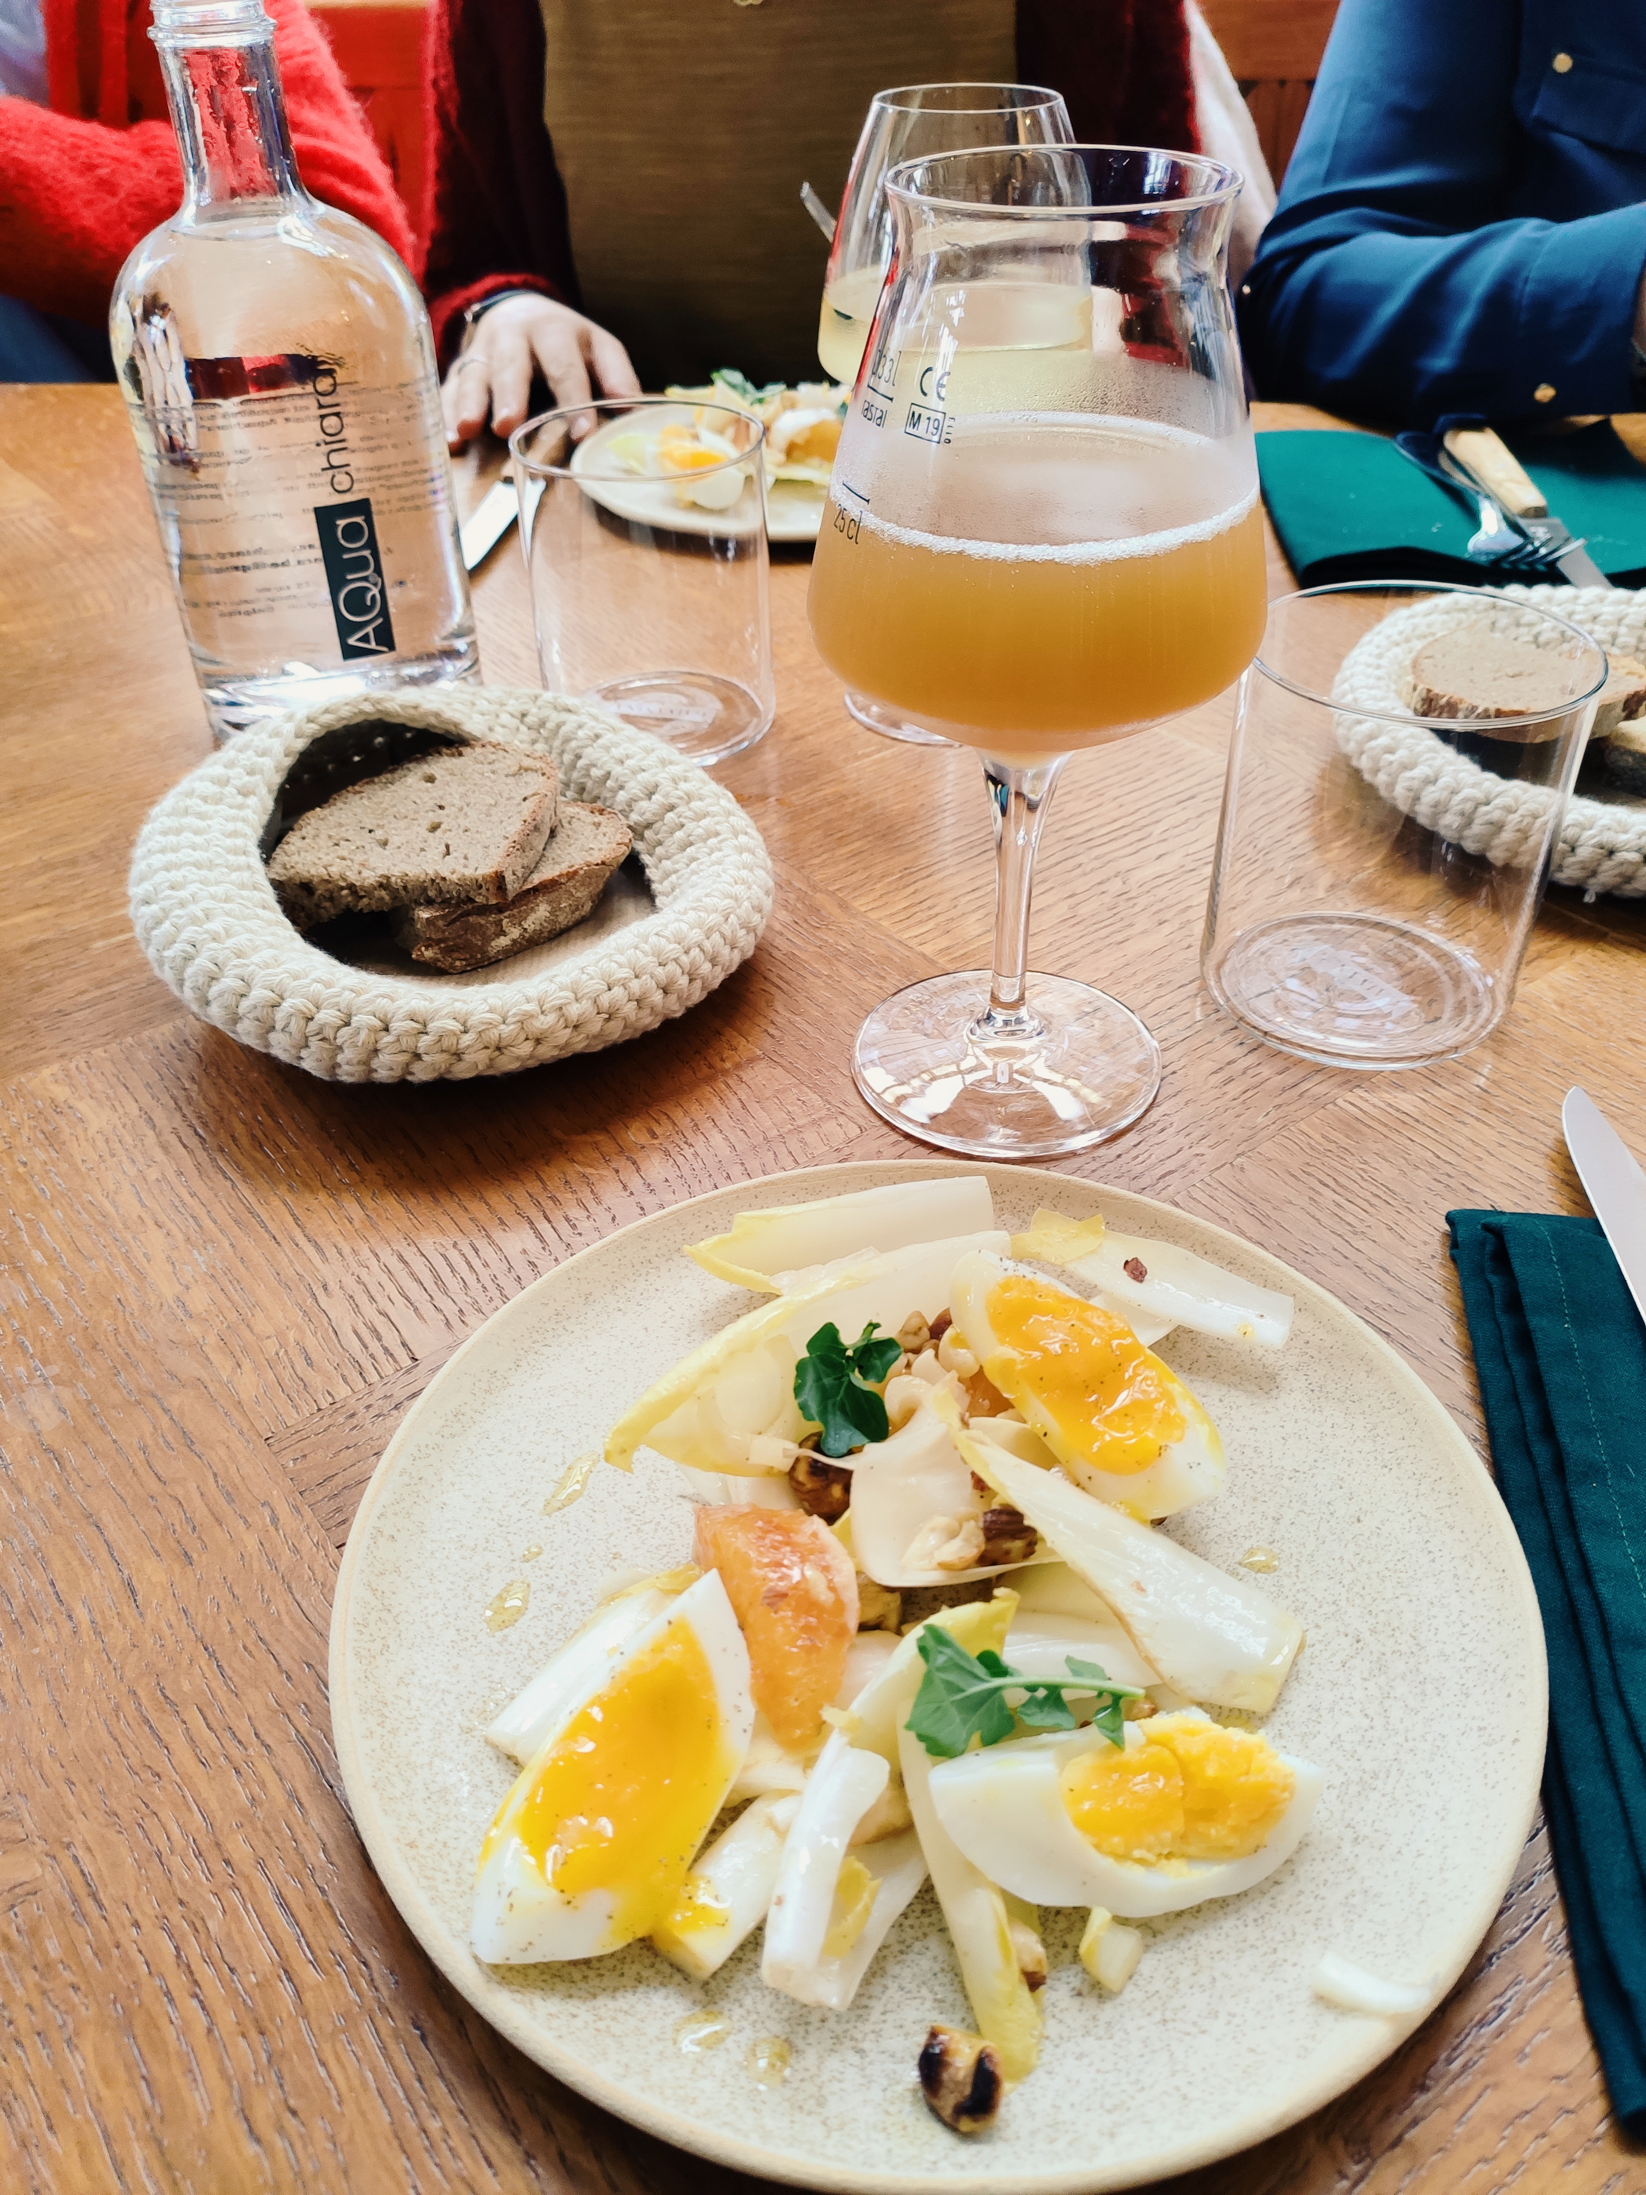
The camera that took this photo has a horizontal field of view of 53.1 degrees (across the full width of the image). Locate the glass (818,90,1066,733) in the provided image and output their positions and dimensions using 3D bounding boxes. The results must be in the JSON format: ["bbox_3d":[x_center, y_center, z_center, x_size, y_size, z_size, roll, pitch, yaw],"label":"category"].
[{"bbox_3d":[0.043,-0.209,0.518,0.085,0.181,0.085,-2,39,0],"label":"glass"}]

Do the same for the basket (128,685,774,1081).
[{"bbox_3d":[-0.098,-0.064,0.448,0.171,0.050,0.171,-2,39,0],"label":"basket"}]

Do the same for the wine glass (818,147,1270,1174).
[{"bbox_3d":[0.044,-0.086,0.353,0.094,0.198,0.094,-2,39,0],"label":"wine glass"}]

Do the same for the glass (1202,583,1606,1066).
[{"bbox_3d":[0.137,-0.064,0.404,0.079,0.097,0.079,-2,39,0],"label":"glass"}]

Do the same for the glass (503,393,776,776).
[{"bbox_3d":[-0.055,-0.164,0.533,0.079,0.097,0.079,-2,39,0],"label":"glass"}]

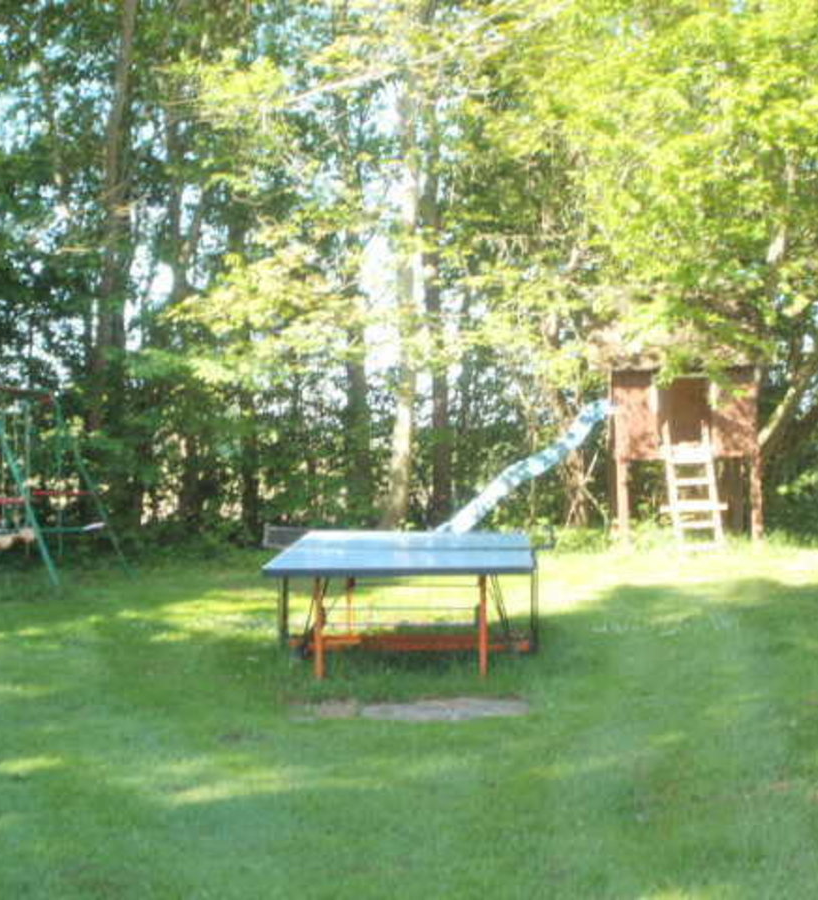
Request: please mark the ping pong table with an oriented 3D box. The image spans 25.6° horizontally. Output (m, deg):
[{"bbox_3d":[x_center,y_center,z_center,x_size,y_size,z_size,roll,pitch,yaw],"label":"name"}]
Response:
[{"bbox_3d":[0.013,1.005,11.546,1.550,0.765,2.740,0,2,2],"label":"ping pong table"}]

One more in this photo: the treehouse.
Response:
[{"bbox_3d":[3.190,-0.138,21.456,1.900,2.450,1.650,0,2,3],"label":"treehouse"}]

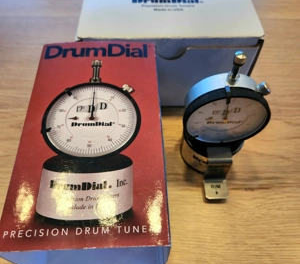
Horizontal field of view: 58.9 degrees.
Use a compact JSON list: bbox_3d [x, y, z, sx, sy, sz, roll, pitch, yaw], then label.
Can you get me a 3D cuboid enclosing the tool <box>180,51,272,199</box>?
[{"bbox_3d":[0.051,-0.005,0.185,0.058,0.105,0.068,-1,56,-1],"label":"tool"}]

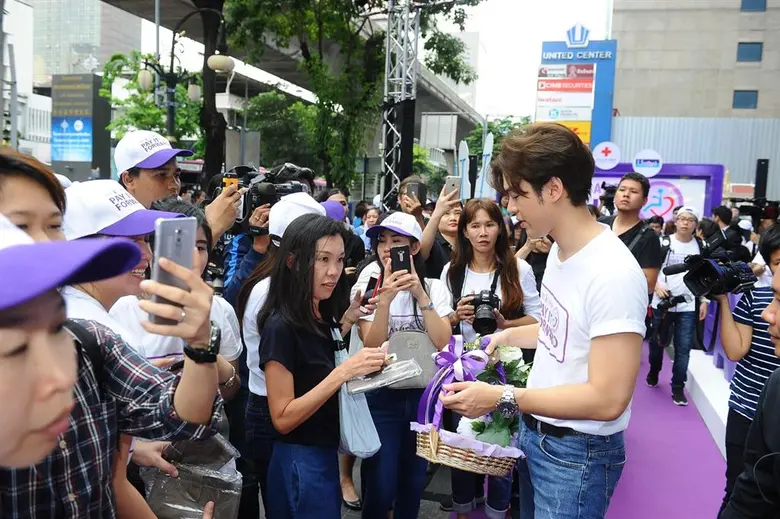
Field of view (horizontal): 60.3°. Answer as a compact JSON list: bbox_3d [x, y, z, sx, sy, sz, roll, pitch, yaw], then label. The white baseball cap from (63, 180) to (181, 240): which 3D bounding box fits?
[{"bbox_3d":[-0.584,-0.100,1.460,0.270,0.150,0.180,-6,6,-3],"label":"white baseball cap"}]

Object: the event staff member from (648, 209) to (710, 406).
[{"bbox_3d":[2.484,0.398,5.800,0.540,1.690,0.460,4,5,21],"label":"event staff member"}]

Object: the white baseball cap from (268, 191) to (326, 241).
[{"bbox_3d":[-0.258,-0.122,2.050,0.265,0.155,0.185,-14,14,-37],"label":"white baseball cap"}]

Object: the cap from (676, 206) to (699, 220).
[{"bbox_3d":[2.584,-0.382,5.820,0.180,0.140,0.250,5,6,25],"label":"cap"}]

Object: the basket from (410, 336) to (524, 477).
[{"bbox_3d":[0.172,0.315,1.450,0.255,0.270,0.210,4,5,19],"label":"basket"}]

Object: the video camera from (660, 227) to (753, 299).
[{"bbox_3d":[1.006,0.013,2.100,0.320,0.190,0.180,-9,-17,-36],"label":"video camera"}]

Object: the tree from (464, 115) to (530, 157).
[{"bbox_3d":[4.390,-2.994,25.776,3.200,5.080,3.200,3,5,9],"label":"tree"}]

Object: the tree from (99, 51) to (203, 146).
[{"bbox_3d":[-6.256,-2.847,17.768,2.900,5.280,2.900,2,5,-9],"label":"tree"}]

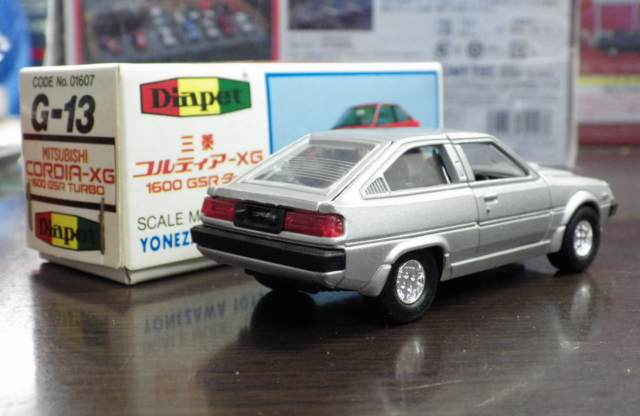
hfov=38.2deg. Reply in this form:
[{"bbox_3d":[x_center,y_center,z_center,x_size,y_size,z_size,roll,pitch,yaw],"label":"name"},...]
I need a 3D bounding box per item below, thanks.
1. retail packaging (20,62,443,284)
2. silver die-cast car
[{"bbox_3d":[-0.019,-0.015,0.264,0.046,0.049,0.117,7,11,44],"label":"retail packaging"},{"bbox_3d":[0.025,-0.001,0.207,0.103,0.035,0.043,-9,11,-44],"label":"silver die-cast car"}]

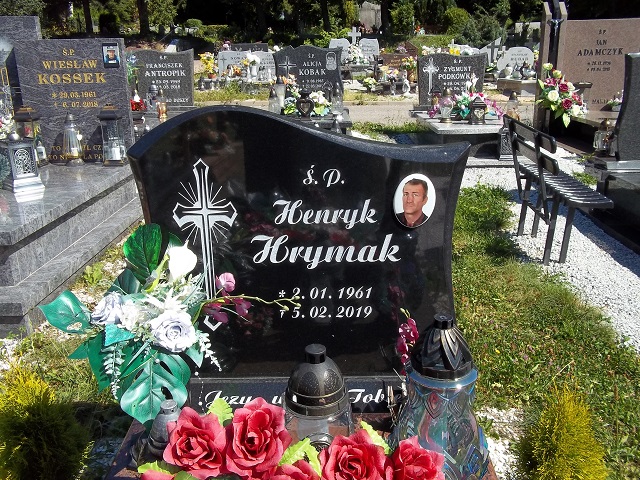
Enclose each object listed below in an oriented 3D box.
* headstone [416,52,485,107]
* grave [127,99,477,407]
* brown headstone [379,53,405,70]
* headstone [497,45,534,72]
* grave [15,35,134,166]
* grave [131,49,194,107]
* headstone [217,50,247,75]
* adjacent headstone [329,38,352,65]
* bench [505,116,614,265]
[{"bbox_3d":[1.726,-2.099,7.760,0.883,0.674,0.110,-1,17,1],"label":"headstone"},{"bbox_3d":[-0.046,0.051,1.355,0.752,0.694,0.140,-1,17,1],"label":"grave"},{"bbox_3d":[1.650,-3.796,12.890,0.672,0.489,0.110,-1,17,1],"label":"brown headstone"},{"bbox_3d":[4.173,-3.798,12.648,0.785,0.623,0.110,-1,17,1],"label":"headstone"},{"bbox_3d":[-1.836,-1.039,4.459,0.843,0.905,0.090,-1,17,1],"label":"grave"},{"bbox_3d":[-2.035,-2.135,7.797,0.775,0.726,0.110,-1,17,1],"label":"grave"},{"bbox_3d":[-1.893,-3.879,13.118,0.675,0.572,0.110,-1,17,1],"label":"headstone"},{"bbox_3d":[0.489,-4.528,14.144,0.524,0.544,0.110,-1,17,1],"label":"adjacent headstone"},{"bbox_3d":[1.413,-0.311,3.666,0.366,0.804,0.984,-1,17,1],"label":"bench"}]

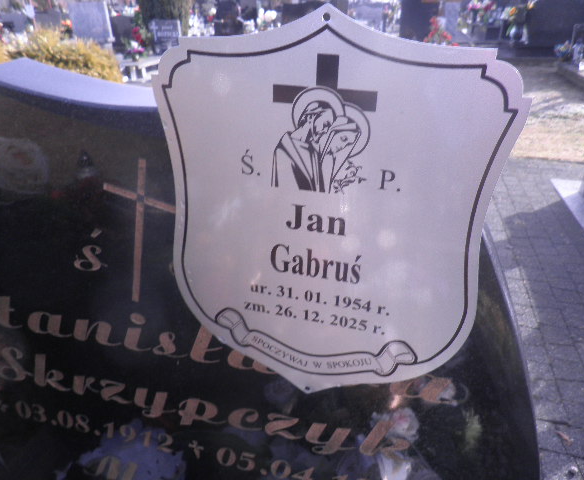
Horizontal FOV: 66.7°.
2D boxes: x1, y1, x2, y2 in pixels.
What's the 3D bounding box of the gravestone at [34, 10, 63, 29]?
[{"bbox_3d":[-5.876,-5.219,10.853,0.680,0.683,0.100,7,28,14],"label":"gravestone"}]

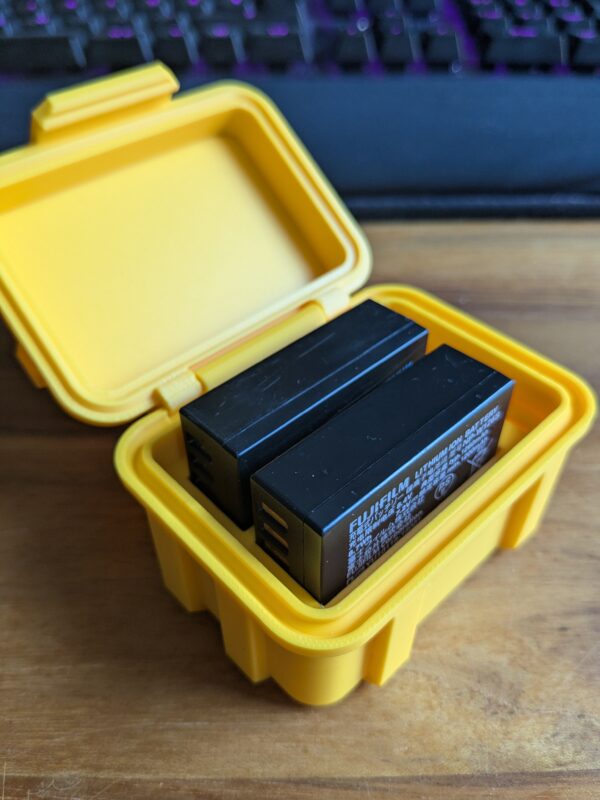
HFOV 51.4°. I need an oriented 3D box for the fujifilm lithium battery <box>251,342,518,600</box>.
[{"bbox_3d":[0.015,0.017,0.112,0.047,0.034,0.016,-32,50,-31],"label":"fujifilm lithium battery"}]

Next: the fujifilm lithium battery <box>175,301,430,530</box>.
[{"bbox_3d":[0.003,0.007,0.122,0.047,0.034,0.016,-33,50,-31],"label":"fujifilm lithium battery"}]

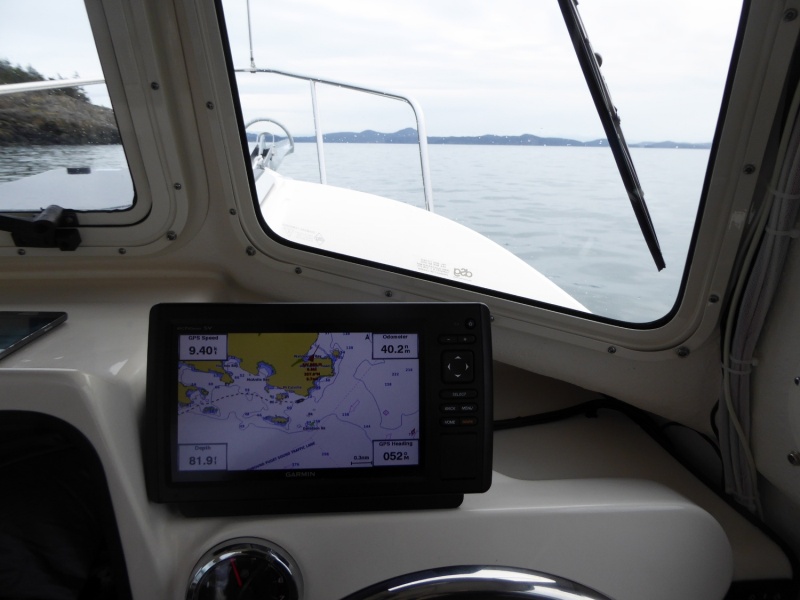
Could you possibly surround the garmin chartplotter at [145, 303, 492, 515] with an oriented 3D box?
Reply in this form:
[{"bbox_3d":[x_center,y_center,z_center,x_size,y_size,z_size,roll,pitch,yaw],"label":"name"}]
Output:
[{"bbox_3d":[-0.067,0.094,0.521,0.286,0.182,0.082,0,-1,-5],"label":"garmin chartplotter"}]

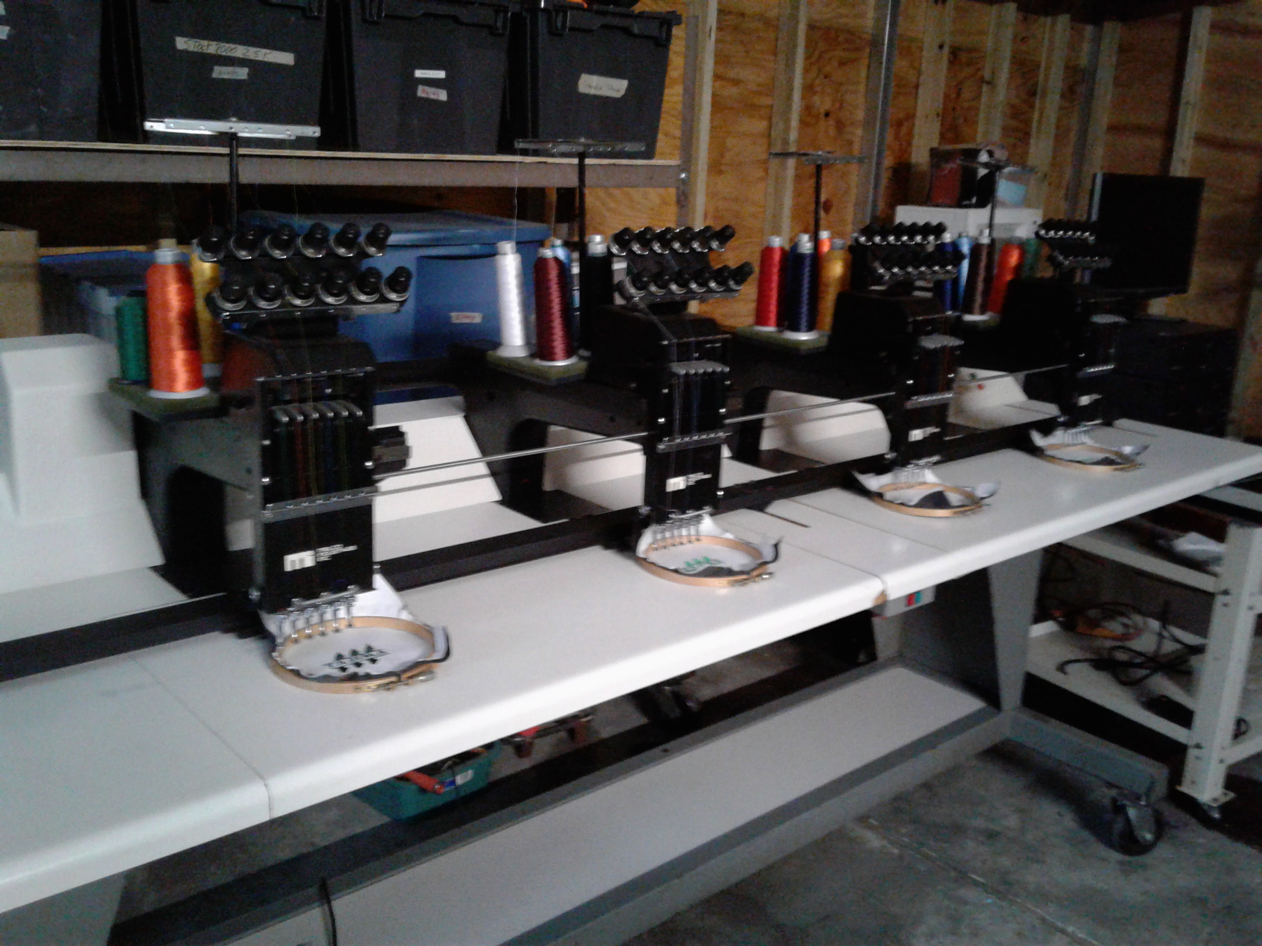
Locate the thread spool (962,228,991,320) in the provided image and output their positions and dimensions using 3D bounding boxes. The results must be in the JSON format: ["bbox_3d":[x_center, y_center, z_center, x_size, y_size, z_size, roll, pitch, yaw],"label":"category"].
[{"bbox_3d":[0.699,-0.396,2.406,0.060,0.170,0.060,2,15,-1],"label":"thread spool"}]

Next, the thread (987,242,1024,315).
[{"bbox_3d":[0.743,-0.391,2.393,0.053,0.147,0.053,7,16,-2],"label":"thread"}]

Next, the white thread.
[{"bbox_3d":[-0.176,-0.254,1.750,0.050,0.160,0.050,0,15,0],"label":"white thread"}]

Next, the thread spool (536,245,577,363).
[{"bbox_3d":[-0.108,-0.227,1.626,0.061,0.153,0.061,-3,15,1],"label":"thread spool"}]

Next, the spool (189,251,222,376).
[{"bbox_3d":[-0.512,-0.198,1.444,0.050,0.155,0.050,2,15,-1],"label":"spool"}]

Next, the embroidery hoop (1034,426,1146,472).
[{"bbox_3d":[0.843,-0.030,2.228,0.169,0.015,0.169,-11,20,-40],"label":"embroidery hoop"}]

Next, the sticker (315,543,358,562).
[{"bbox_3d":[-0.311,0.083,1.273,0.048,0.013,0.002,-11,20,-41],"label":"sticker"}]

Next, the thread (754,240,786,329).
[{"bbox_3d":[0.242,-0.327,2.054,0.056,0.154,0.056,2,15,-1],"label":"thread"}]

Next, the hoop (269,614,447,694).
[{"bbox_3d":[-0.306,0.199,1.331,0.184,0.014,0.184,3,15,-1],"label":"hoop"}]

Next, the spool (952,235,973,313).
[{"bbox_3d":[0.665,-0.401,2.410,0.050,0.150,0.050,2,15,-1],"label":"spool"}]

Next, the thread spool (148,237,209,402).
[{"bbox_3d":[-0.511,-0.171,1.345,0.067,0.170,0.067,2,15,-1],"label":"thread spool"}]

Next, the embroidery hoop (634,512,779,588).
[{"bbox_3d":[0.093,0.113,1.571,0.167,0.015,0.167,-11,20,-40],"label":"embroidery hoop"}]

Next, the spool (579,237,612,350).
[{"bbox_3d":[-0.048,-0.257,1.753,0.062,0.175,0.062,1,15,0],"label":"spool"}]

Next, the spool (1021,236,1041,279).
[{"bbox_3d":[0.832,-0.418,2.525,0.060,0.165,0.060,2,15,-1],"label":"spool"}]

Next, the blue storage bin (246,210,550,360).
[{"bbox_3d":[-0.524,-0.472,2.897,0.400,0.265,0.645,13,18,33],"label":"blue storage bin"}]

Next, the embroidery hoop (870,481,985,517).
[{"bbox_3d":[0.467,0.042,1.904,0.167,0.013,0.167,2,15,-1],"label":"embroidery hoop"}]

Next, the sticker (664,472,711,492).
[{"bbox_3d":[0.073,0.011,1.511,0.076,0.016,0.002,-11,20,-40],"label":"sticker"}]

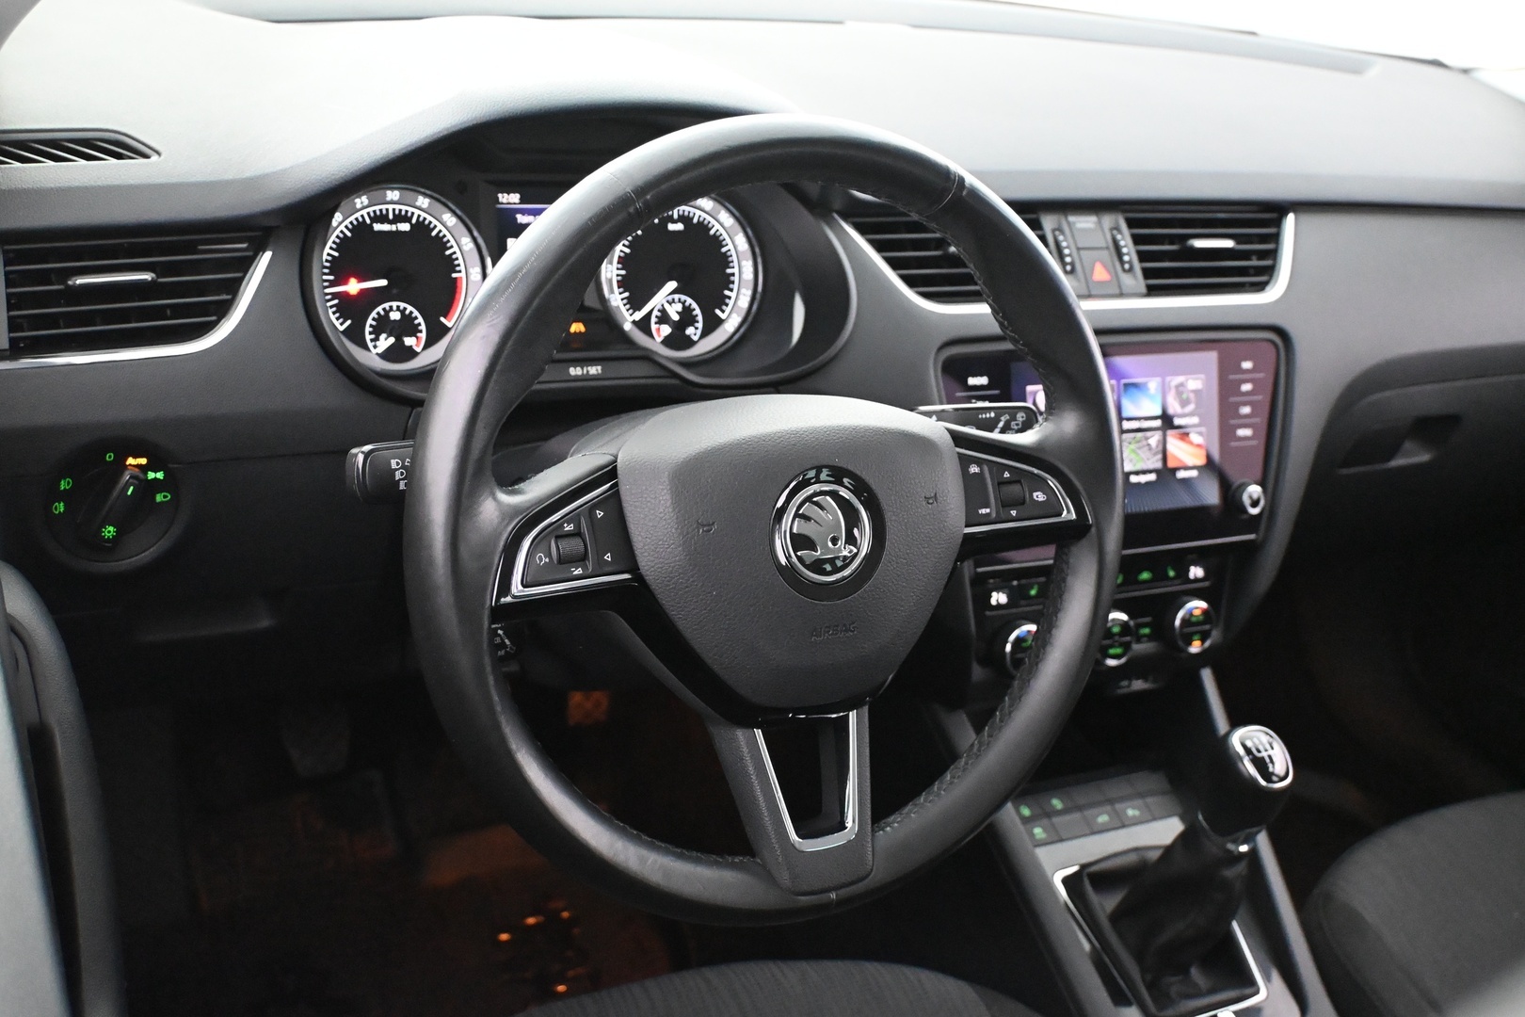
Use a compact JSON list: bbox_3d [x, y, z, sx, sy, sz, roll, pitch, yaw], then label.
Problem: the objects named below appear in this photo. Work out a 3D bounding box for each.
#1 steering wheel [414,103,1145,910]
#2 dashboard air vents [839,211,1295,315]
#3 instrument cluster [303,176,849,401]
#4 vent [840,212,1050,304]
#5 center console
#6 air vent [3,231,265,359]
[{"bbox_3d":[0.012,0.008,0.764,0.370,0.370,0.090,-7,9,-28],"label":"steering wheel"},{"bbox_3d":[0.207,-0.168,1.121,0.375,0.068,0.050,-5,18,-26],"label":"dashboard air vents"},{"bbox_3d":[-0.103,-0.132,0.990,0.348,0.129,0.080,-7,11,-28],"label":"instrument cluster"},{"bbox_3d":[0.111,-0.165,1.076,0.160,0.061,0.045,-5,18,-26],"label":"vent"},{"bbox_3d":[0.234,0.010,1.152,0.290,0.255,0.080,-5,7,-26],"label":"center console"},{"bbox_3d":[-0.320,-0.110,0.837,0.131,0.057,0.045,-9,19,-31],"label":"air vent"}]

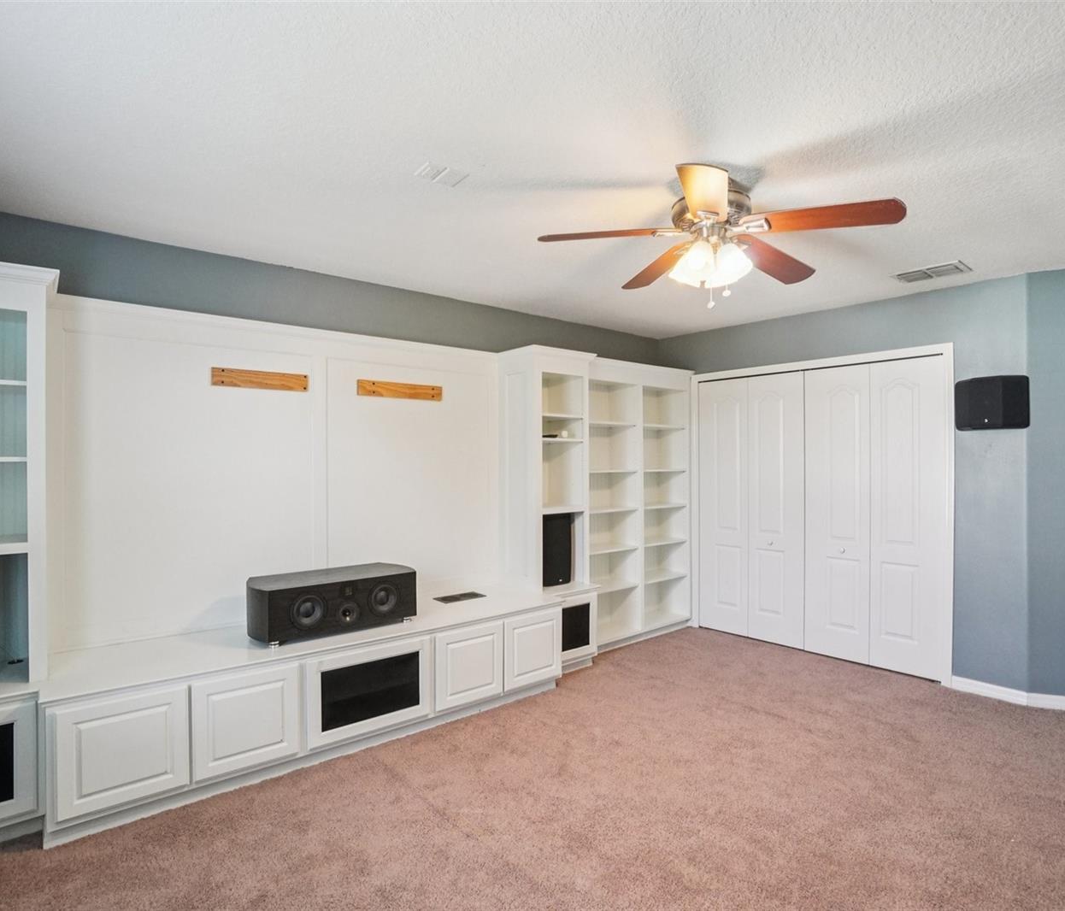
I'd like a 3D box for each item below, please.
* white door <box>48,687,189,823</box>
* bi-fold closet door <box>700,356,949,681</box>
[{"bbox_3d":[-1.527,1.106,2.140,0.399,0.388,0.025,0,0,-38],"label":"white door"},{"bbox_3d":[1.966,0.385,4.118,0.045,2.020,1.662,0,0,-44],"label":"bi-fold closet door"}]

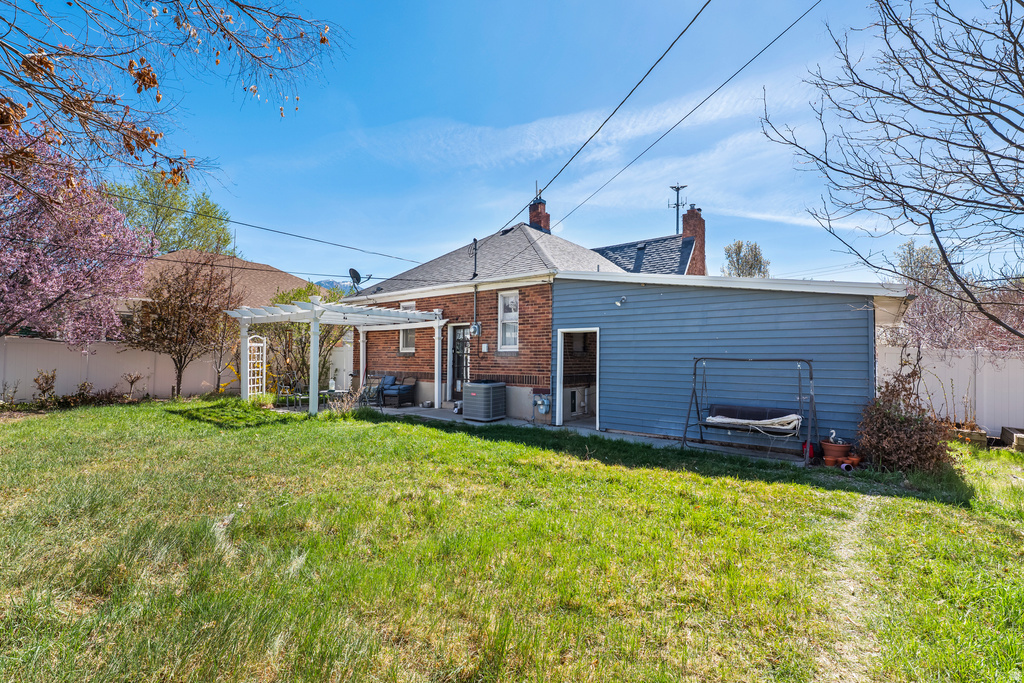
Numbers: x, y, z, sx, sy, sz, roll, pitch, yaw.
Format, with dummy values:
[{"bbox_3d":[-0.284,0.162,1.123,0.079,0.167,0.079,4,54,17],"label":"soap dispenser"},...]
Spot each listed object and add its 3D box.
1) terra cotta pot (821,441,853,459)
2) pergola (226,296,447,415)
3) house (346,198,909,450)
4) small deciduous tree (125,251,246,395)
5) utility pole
[{"bbox_3d":[4.878,1.643,6.830,0.390,0.275,0.390,0,-2,0],"label":"terra cotta pot"},{"bbox_3d":[-4.342,0.412,11.432,3.850,2.530,3.850,-1,-2,36],"label":"pergola"},{"bbox_3d":[3.718,-1.615,15.560,13.800,7.300,12.600,-1,-2,36],"label":"house"},{"bbox_3d":[-11.266,-0.511,15.826,3.450,4.950,3.400,1,-2,-35],"label":"small deciduous tree"},{"bbox_3d":[16.414,-6.352,45.208,1.650,18.338,0.800,0,-2,0],"label":"utility pole"}]

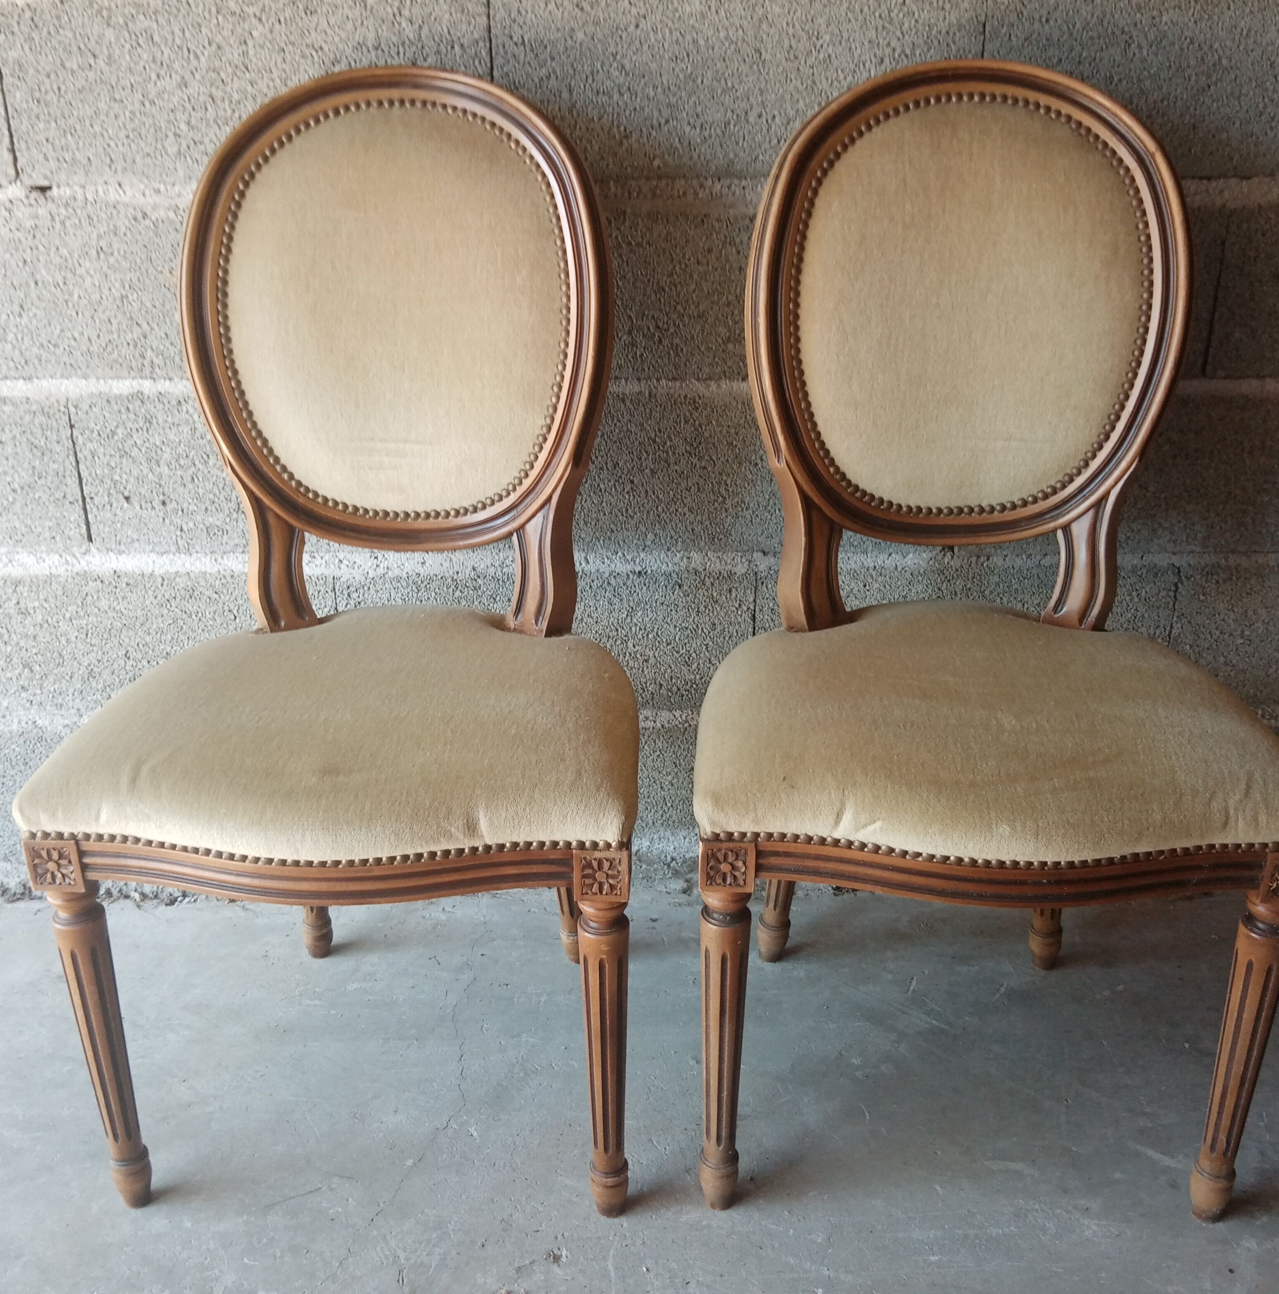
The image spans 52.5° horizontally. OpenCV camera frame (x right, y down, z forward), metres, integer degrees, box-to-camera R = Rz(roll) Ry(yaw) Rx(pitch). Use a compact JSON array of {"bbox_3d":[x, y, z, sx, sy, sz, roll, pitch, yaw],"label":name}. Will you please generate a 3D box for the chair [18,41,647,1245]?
[{"bbox_3d":[-0.238,-0.013,1.185,0.490,0.968,0.495,1,22,3],"label":"chair"}]

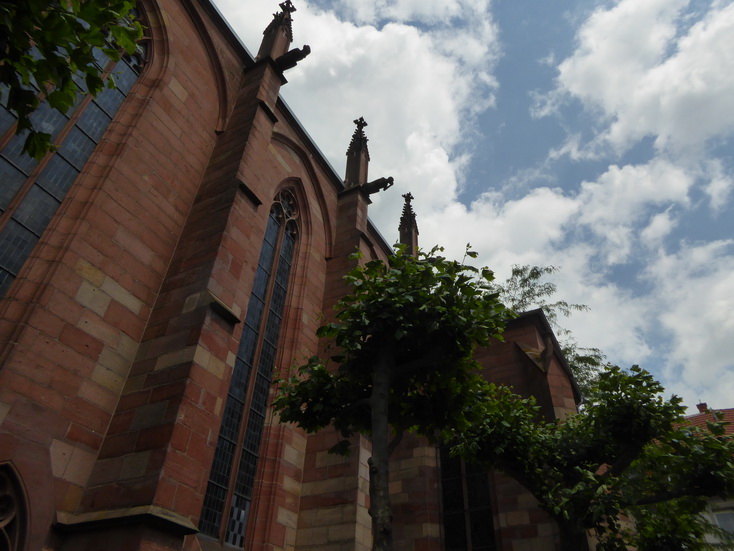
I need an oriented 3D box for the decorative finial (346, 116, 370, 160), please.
[{"bbox_3d":[-0.299,-5.940,21.939,0.740,3.034,0.740,-17,-44,21],"label":"decorative finial"}]

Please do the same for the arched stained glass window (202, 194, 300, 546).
[{"bbox_3d":[-2.763,1.193,13.822,0.296,10.977,1.433,-17,-44,21],"label":"arched stained glass window"}]

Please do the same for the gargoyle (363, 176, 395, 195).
[{"bbox_3d":[0.412,-3.359,19.173,1.184,0.444,0.326,-17,-44,21],"label":"gargoyle"}]

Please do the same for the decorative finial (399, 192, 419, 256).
[{"bbox_3d":[1.985,-2.318,24.588,0.740,4.958,0.740,-17,-44,21],"label":"decorative finial"}]

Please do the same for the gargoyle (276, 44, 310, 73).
[{"bbox_3d":[-2.214,-6.629,15.414,1.073,0.444,0.326,-17,-44,21],"label":"gargoyle"}]

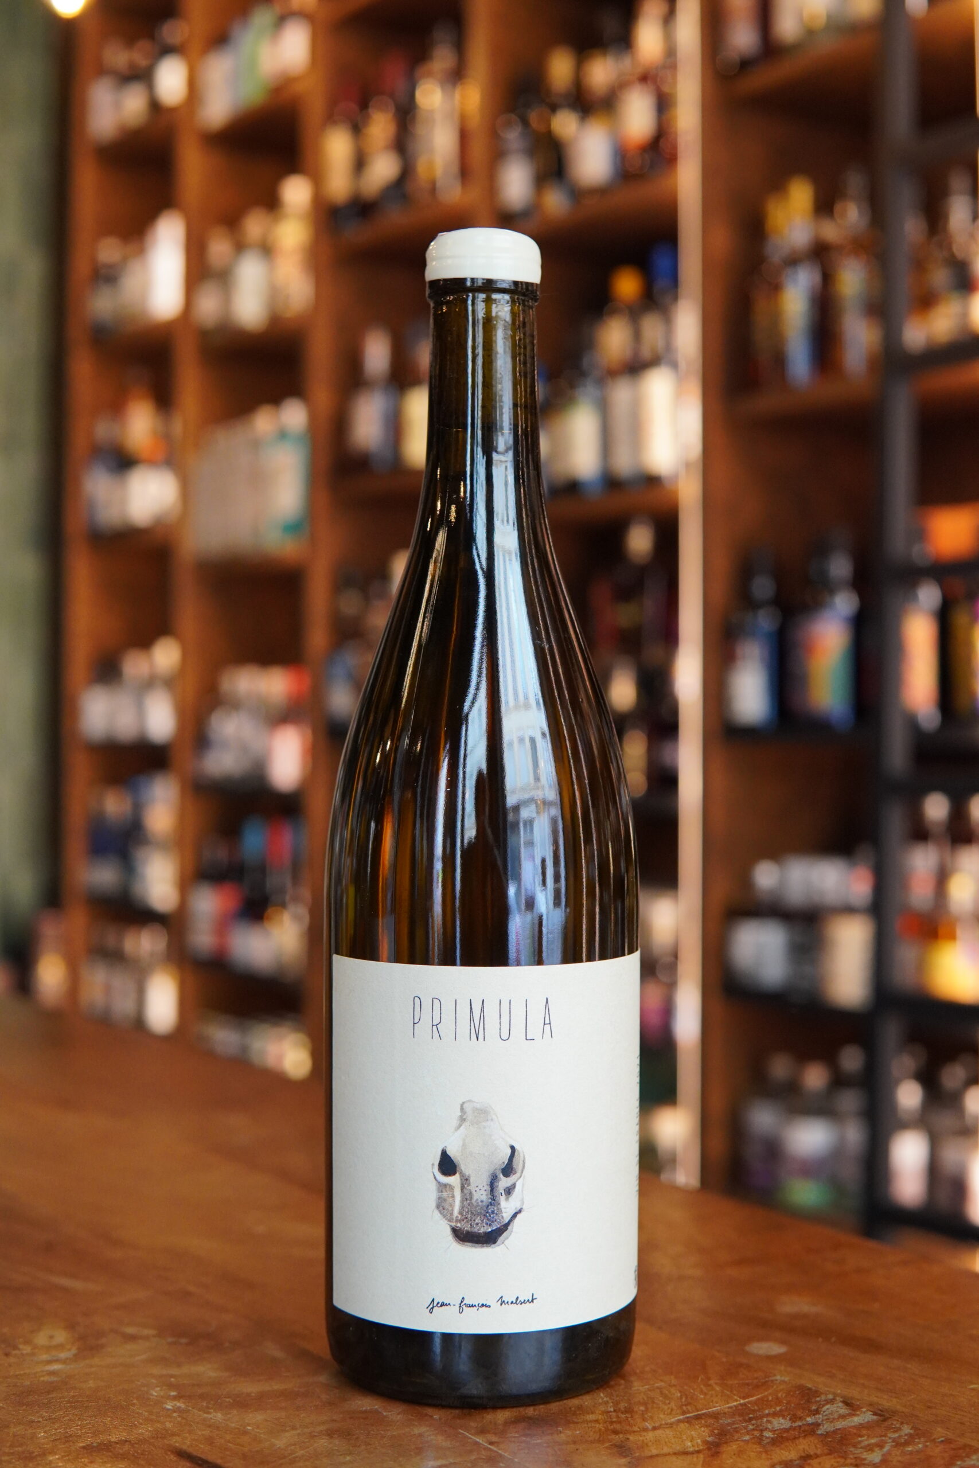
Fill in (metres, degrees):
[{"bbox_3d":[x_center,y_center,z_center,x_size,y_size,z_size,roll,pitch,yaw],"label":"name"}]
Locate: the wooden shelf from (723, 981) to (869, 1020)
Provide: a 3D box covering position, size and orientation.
[{"bbox_3d":[0.584,0.365,2.513,0.265,0.031,0.478,0,0,-37],"label":"wooden shelf"}]

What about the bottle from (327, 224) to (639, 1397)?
[{"bbox_3d":[-0.002,0.017,0.487,0.082,0.297,0.082,0,0,0],"label":"bottle"}]

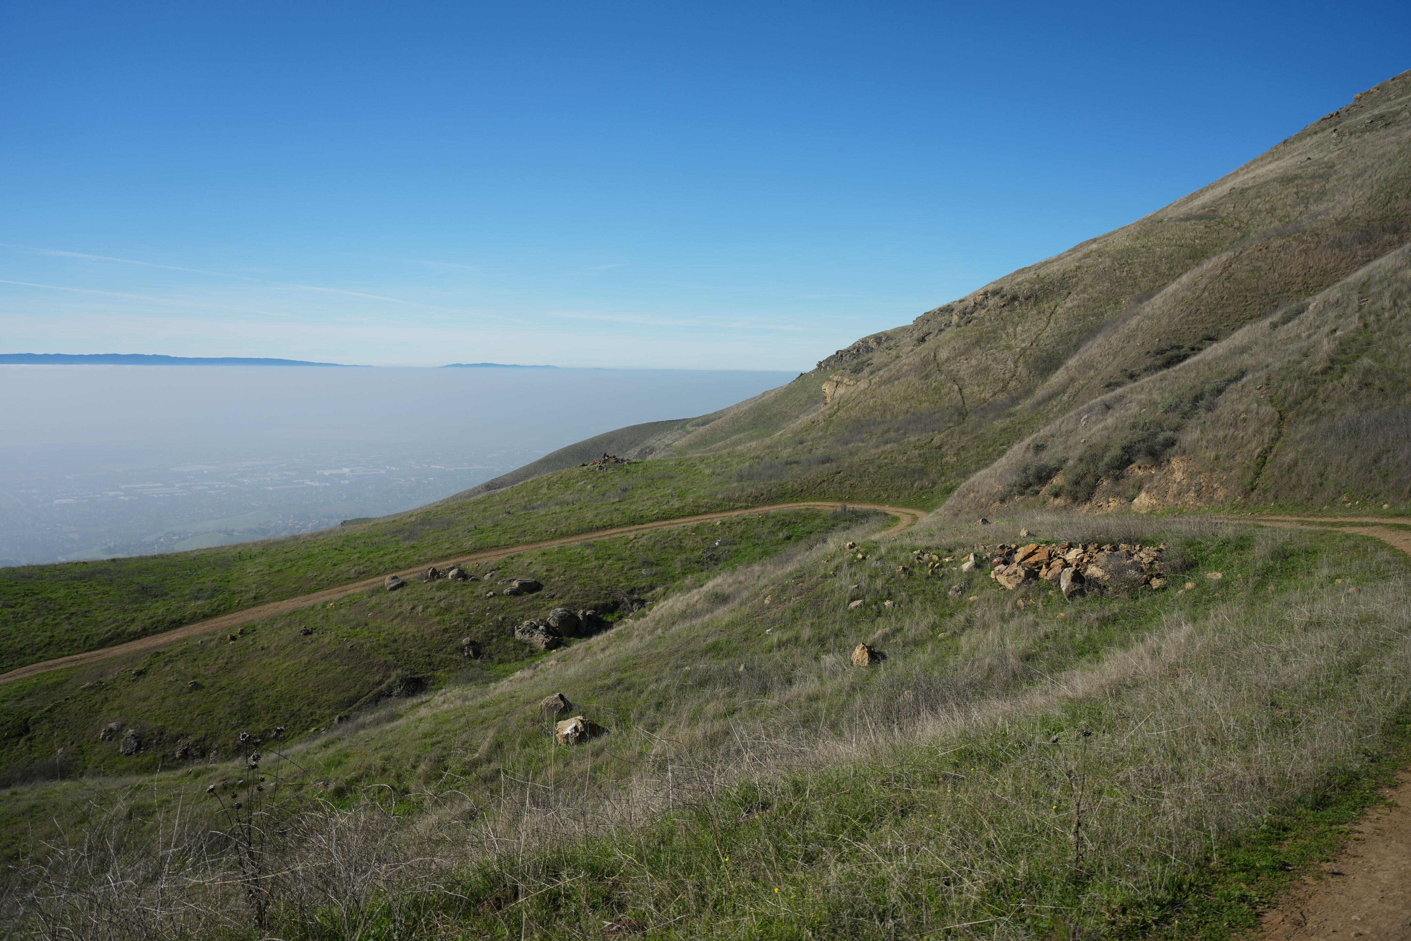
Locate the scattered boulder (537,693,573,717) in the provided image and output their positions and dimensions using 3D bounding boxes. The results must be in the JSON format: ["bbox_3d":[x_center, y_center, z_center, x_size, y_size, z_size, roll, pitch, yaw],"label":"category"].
[{"bbox_3d":[-2.736,4.312,20.100,0.620,0.440,0.500,0,6,-8],"label":"scattered boulder"}]

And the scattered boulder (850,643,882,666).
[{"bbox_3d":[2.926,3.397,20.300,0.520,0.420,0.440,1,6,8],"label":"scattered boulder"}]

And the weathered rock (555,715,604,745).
[{"bbox_3d":[-2.195,4.497,19.000,0.800,0.460,0.570,0,6,-7],"label":"weathered rock"}]

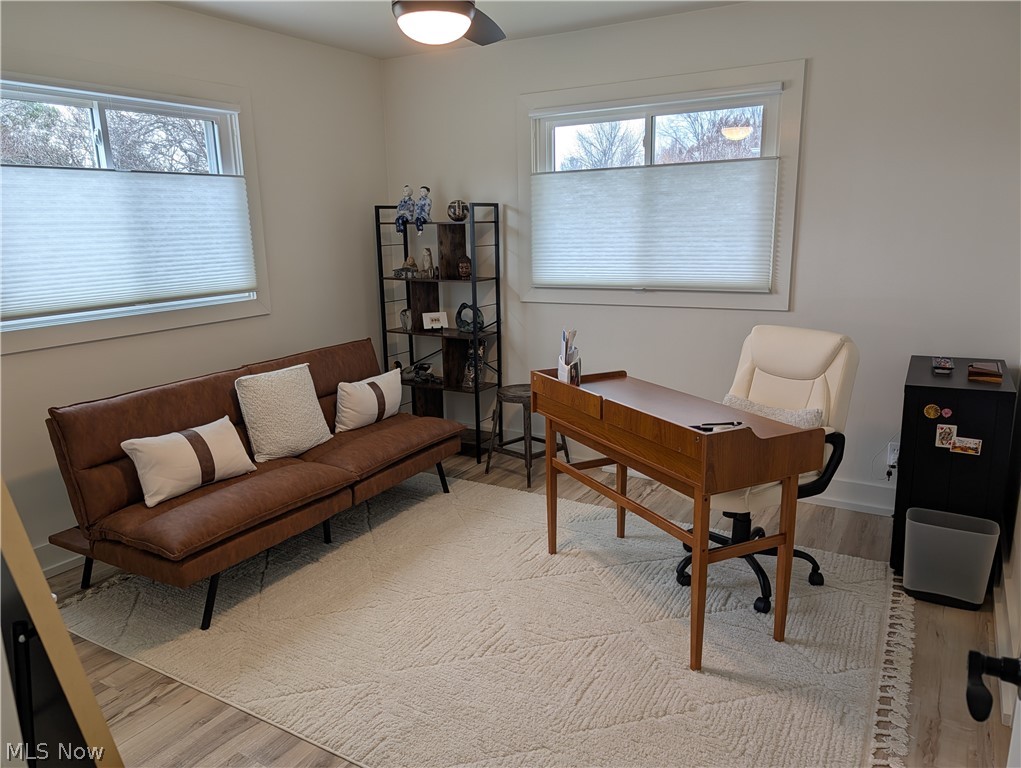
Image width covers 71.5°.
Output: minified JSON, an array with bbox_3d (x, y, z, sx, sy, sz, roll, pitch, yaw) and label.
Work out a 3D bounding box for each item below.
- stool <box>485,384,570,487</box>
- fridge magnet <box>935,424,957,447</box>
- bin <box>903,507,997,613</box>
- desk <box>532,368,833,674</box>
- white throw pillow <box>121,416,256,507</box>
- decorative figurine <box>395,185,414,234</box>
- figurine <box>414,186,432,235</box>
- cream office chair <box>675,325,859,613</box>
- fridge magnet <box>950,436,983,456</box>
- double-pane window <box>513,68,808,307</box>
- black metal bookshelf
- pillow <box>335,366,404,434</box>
[{"bbox_3d":[0.097,0.280,4.072,0.360,0.490,0.360,11,18,43],"label":"stool"},{"bbox_3d":[1.644,0.199,2.671,0.064,0.088,0.006,3,13,30],"label":"fridge magnet"},{"bbox_3d":[1.647,0.665,2.674,0.290,0.300,0.190,6,15,30],"label":"bin"},{"bbox_3d":[0.550,0.417,2.695,0.485,0.825,1.070,-8,14,-25],"label":"desk"},{"bbox_3d":[-1.322,0.304,2.949,0.130,0.290,0.490,-30,-6,34],"label":"white throw pillow"},{"bbox_3d":[-0.622,-1.029,4.209,0.095,0.291,0.100,6,15,30],"label":"decorative figurine"},{"bbox_3d":[-0.506,-1.010,4.144,0.085,0.280,0.095,6,15,30],"label":"figurine"},{"bbox_3d":[0.974,0.296,2.850,0.670,0.970,0.620,-10,16,-34],"label":"cream office chair"},{"bbox_3d":[1.750,0.239,2.720,0.095,0.061,0.004,6,15,30],"label":"fridge magnet"},{"bbox_3d":[0.704,-0.978,3.703,1.489,1.148,0.090,6,15,30],"label":"double-pane window"},{"bbox_3d":[-0.428,-0.320,4.405,0.700,1.535,0.270,6,15,30],"label":"black metal bookshelf"},{"bbox_3d":[-0.764,0.081,3.823,0.130,0.280,0.480,-1,10,33],"label":"pillow"}]

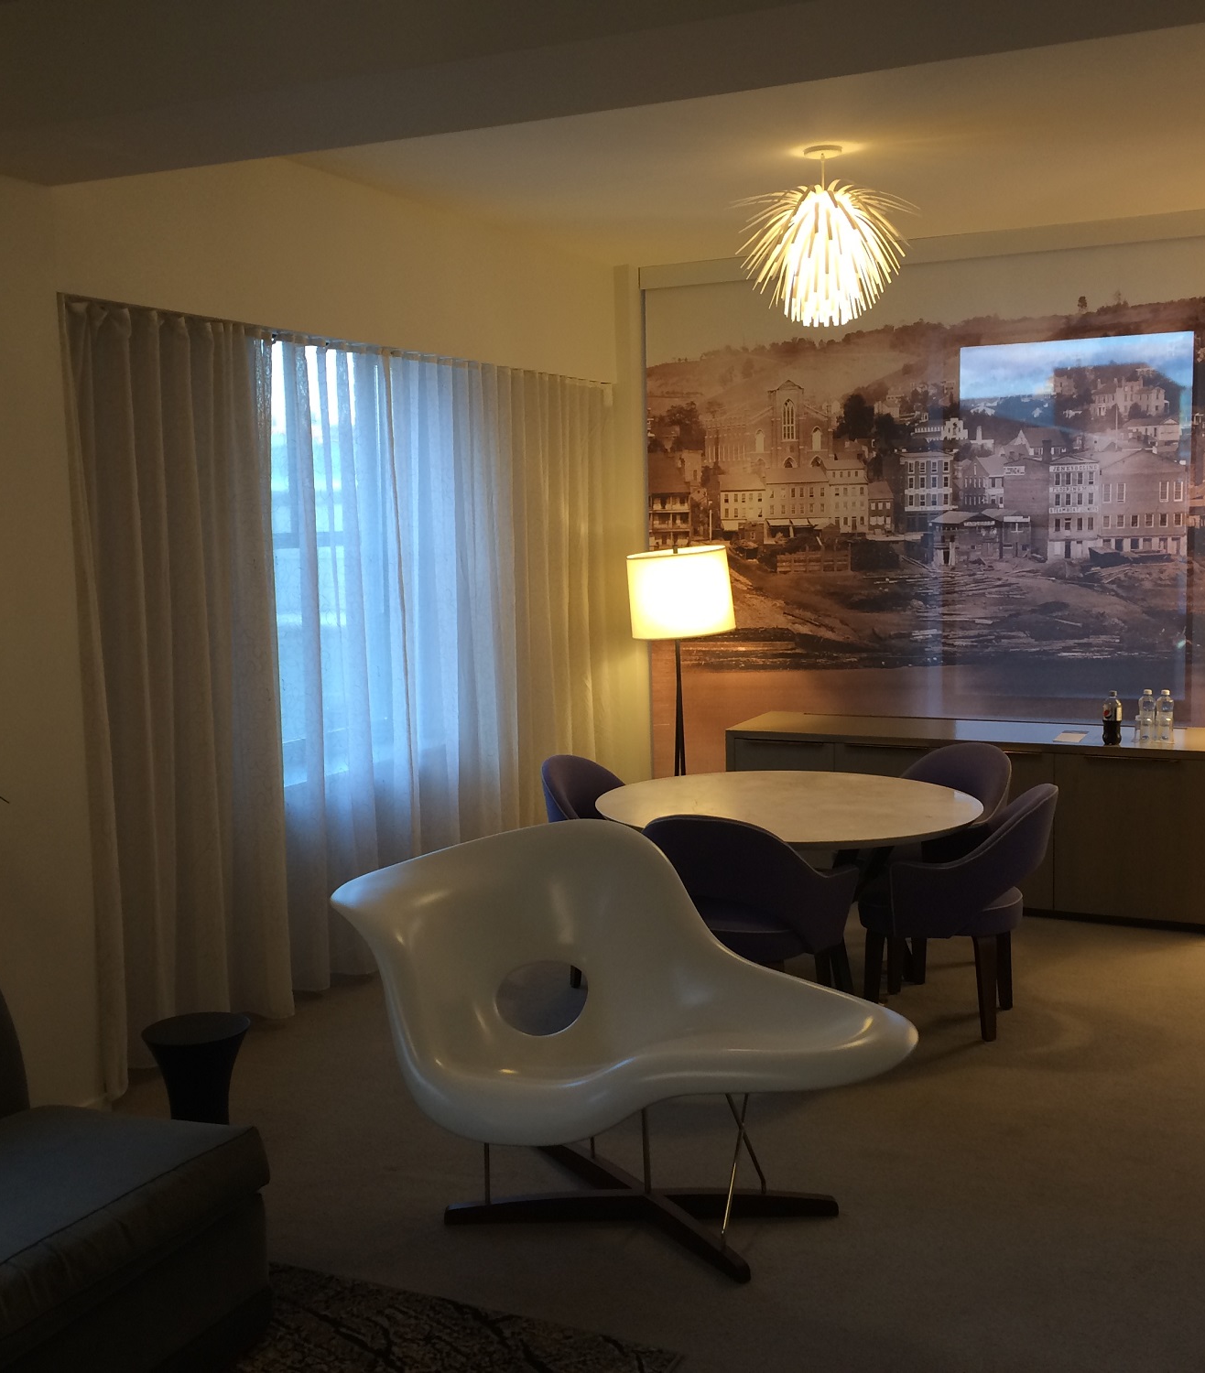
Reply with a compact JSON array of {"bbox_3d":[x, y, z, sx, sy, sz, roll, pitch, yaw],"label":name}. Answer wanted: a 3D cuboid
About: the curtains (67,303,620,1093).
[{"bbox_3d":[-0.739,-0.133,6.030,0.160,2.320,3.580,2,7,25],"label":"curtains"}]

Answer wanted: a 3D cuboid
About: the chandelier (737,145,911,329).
[{"bbox_3d":[0.735,-1.487,5.112,0.590,0.580,0.590,2,7,25],"label":"chandelier"}]

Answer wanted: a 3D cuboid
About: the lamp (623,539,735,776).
[{"bbox_3d":[0.388,0.129,7.126,0.480,1.520,0.480,2,7,25],"label":"lamp"}]

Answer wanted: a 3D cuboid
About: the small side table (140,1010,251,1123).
[{"bbox_3d":[-0.971,1.066,3.735,0.265,0.480,0.265,2,7,25],"label":"small side table"}]

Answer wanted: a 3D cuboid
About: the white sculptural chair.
[{"bbox_3d":[0.030,0.839,3.780,1.500,0.870,0.860,-1,6,6],"label":"white sculptural chair"}]

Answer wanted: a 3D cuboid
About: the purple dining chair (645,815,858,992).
[{"bbox_3d":[0.445,0.747,4.779,0.660,0.810,0.620,2,7,25],"label":"purple dining chair"}]

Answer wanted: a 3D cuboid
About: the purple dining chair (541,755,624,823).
[{"bbox_3d":[0.104,0.673,5.516,0.620,0.810,0.660,2,7,29],"label":"purple dining chair"}]

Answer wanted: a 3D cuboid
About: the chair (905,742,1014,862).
[{"bbox_3d":[1.145,0.641,5.572,0.620,0.810,0.660,-6,8,-38],"label":"chair"}]

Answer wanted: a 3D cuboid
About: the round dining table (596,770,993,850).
[{"bbox_3d":[0.618,0.745,5.165,1.260,0.720,1.260,-1,6,0],"label":"round dining table"}]

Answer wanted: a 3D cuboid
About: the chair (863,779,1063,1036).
[{"bbox_3d":[1.157,0.700,5.042,0.620,0.810,0.640,2,7,25],"label":"chair"}]

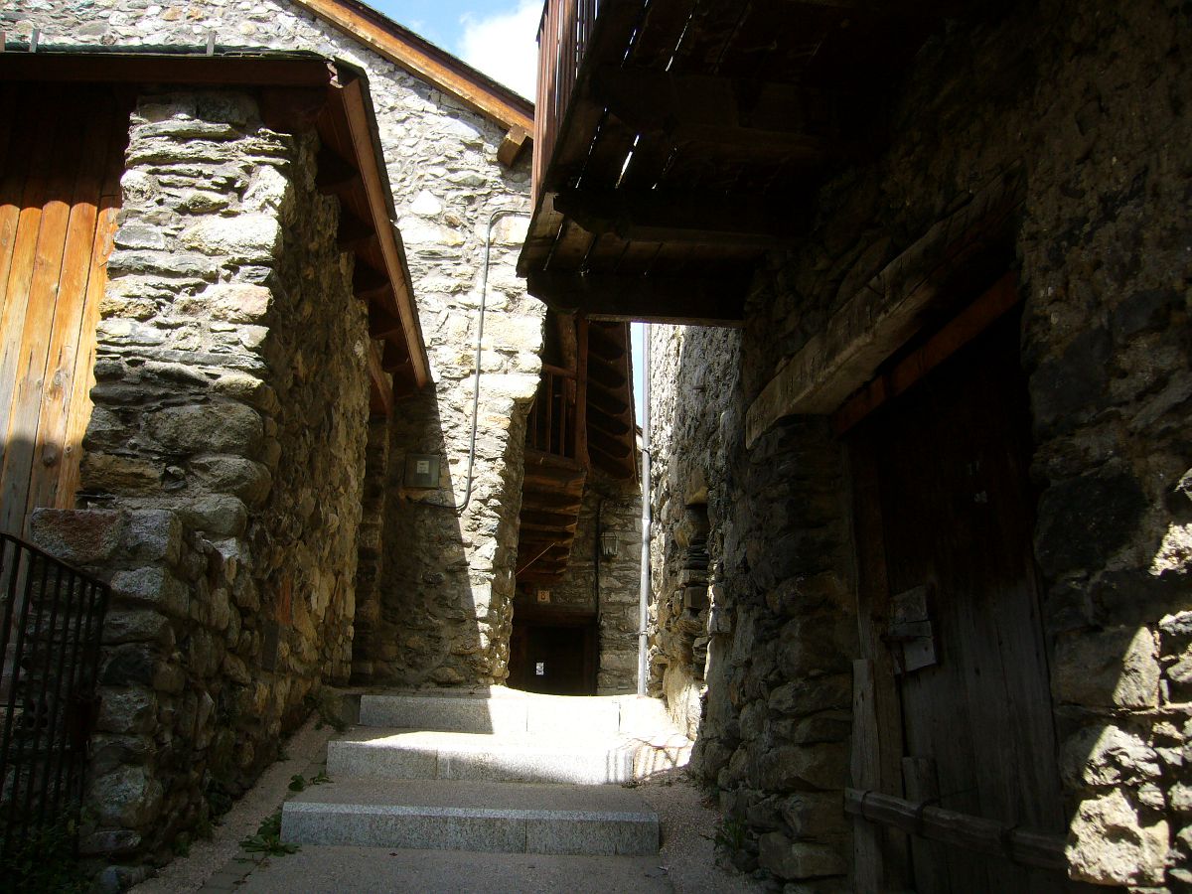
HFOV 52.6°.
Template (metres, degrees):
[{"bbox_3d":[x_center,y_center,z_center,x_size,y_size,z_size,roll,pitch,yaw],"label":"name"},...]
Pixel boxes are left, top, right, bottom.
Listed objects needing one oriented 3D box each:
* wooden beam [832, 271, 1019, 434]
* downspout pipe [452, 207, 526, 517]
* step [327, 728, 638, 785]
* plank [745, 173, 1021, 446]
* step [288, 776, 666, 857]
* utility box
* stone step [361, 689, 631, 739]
[{"bbox_3d":[1.060,-0.254,3.942,0.070,0.095,1.600,3,-12,-6],"label":"wooden beam"},{"bbox_3d":[-0.795,-0.679,9.135,0.459,2.401,0.070,2,-12,-5],"label":"downspout pipe"},{"bbox_3d":[-0.604,1.697,6.651,1.569,0.215,0.980,2,-12,-1],"label":"step"},{"bbox_3d":[0.907,-0.343,4.045,0.220,0.180,2.600,3,-12,-6],"label":"plank"},{"bbox_3d":[-0.531,1.666,5.482,1.548,0.198,1.080,2,-12,-1],"label":"step"},{"bbox_3d":[-1.286,0.170,8.882,0.257,0.247,0.120,2,-12,-5],"label":"utility box"},{"bbox_3d":[-0.630,1.683,7.639,1.597,0.195,0.850,2,-12,-1],"label":"stone step"}]

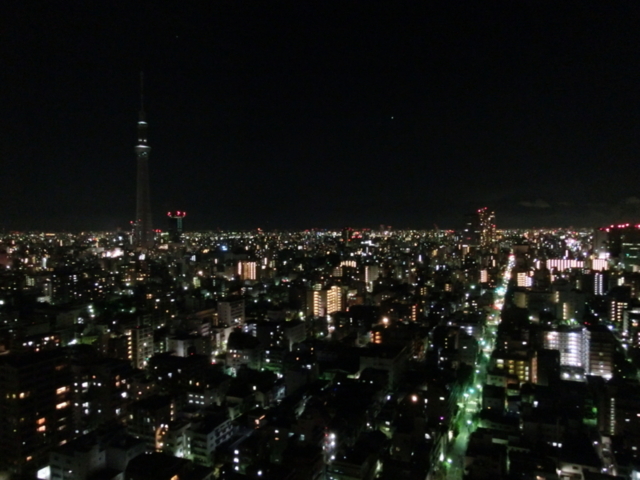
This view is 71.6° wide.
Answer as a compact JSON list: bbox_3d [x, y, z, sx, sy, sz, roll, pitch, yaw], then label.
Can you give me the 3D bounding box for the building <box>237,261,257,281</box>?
[{"bbox_3d":[-116.730,53.180,711.510,28.000,35.500,16.000,0,2,24],"label":"building"}]

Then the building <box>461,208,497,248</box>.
[{"bbox_3d":[587.470,-36.610,1627.810,108.000,159.000,48.000,0,2,22],"label":"building"}]

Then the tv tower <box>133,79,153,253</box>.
[{"bbox_3d":[-624.120,-267.580,1563.290,64.000,634.000,64.000,-1,2,-22],"label":"tv tower"}]

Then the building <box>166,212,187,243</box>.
[{"bbox_3d":[-572.760,-35.320,1767.830,48.000,158.000,46.000,0,2,20],"label":"building"}]

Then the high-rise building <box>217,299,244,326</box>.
[{"bbox_3d":[-83.240,67.220,414.330,14.500,23.500,21.000,0,2,24],"label":"high-rise building"}]

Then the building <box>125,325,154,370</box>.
[{"bbox_3d":[-118.000,69.480,291.570,9.500,26.000,14.500,0,2,24],"label":"building"}]

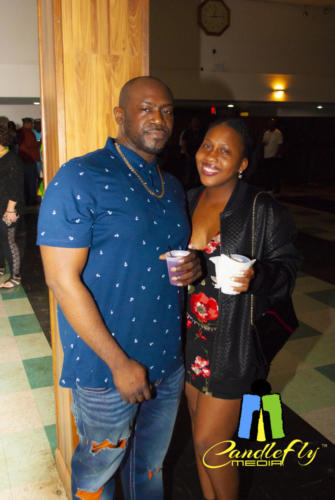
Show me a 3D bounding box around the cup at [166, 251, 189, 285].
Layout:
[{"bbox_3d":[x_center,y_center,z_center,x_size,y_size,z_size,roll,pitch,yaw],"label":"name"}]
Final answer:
[{"bbox_3d":[0.034,0.057,1.530,0.073,0.090,0.073,1,15,0],"label":"cup"}]

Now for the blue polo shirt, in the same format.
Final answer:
[{"bbox_3d":[-0.136,0.035,1.644,0.540,0.790,0.340,-10,19,-37],"label":"blue polo shirt"}]

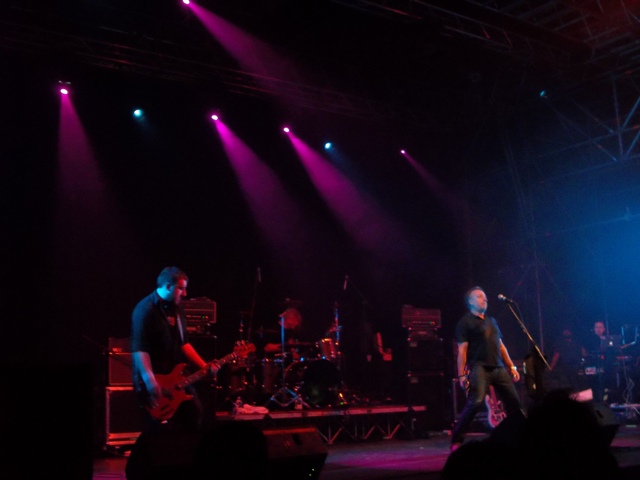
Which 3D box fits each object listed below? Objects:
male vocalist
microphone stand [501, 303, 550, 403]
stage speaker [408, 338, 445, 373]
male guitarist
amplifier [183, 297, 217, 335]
[{"bbox_3d":[1.737,1.307,8.387,0.760,1.660,0.500,4,-10,-25],"label":"male vocalist"},{"bbox_3d":[1.978,1.308,7.792,0.520,1.478,0.700,6,-11,-35],"label":"microphone stand"},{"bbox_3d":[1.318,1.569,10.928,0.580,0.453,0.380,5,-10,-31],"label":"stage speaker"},{"bbox_3d":[-1.323,1.105,7.399,0.600,1.760,0.620,-7,-11,39],"label":"male guitarist"},{"bbox_3d":[-1.571,0.909,9.658,0.600,0.432,0.300,5,-10,-31],"label":"amplifier"}]

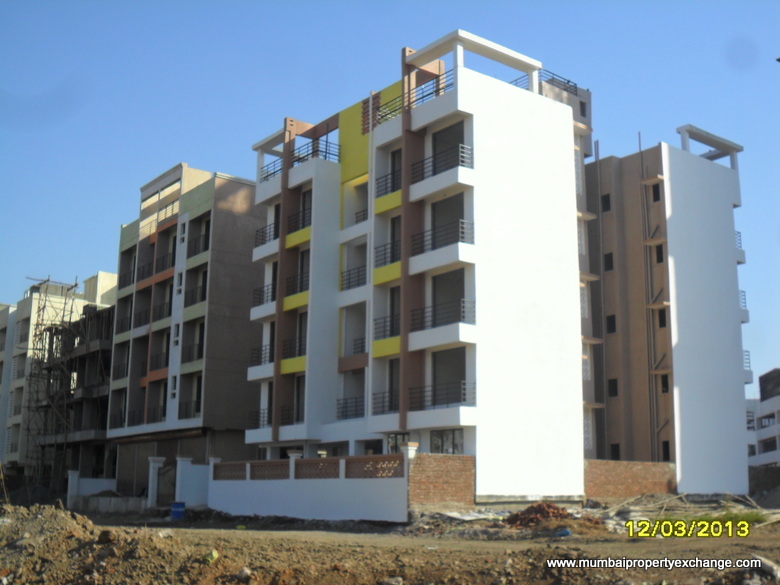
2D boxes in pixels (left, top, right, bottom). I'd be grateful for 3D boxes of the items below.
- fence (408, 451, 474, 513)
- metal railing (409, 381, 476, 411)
[{"bbox_3d":[1.711,6.334,33.160,2.929,1.804,0.194,9,-15,-36],"label":"fence"},{"bbox_3d":[1.922,3.874,36.459,0.738,0.865,2.980,9,-15,-35],"label":"metal railing"}]

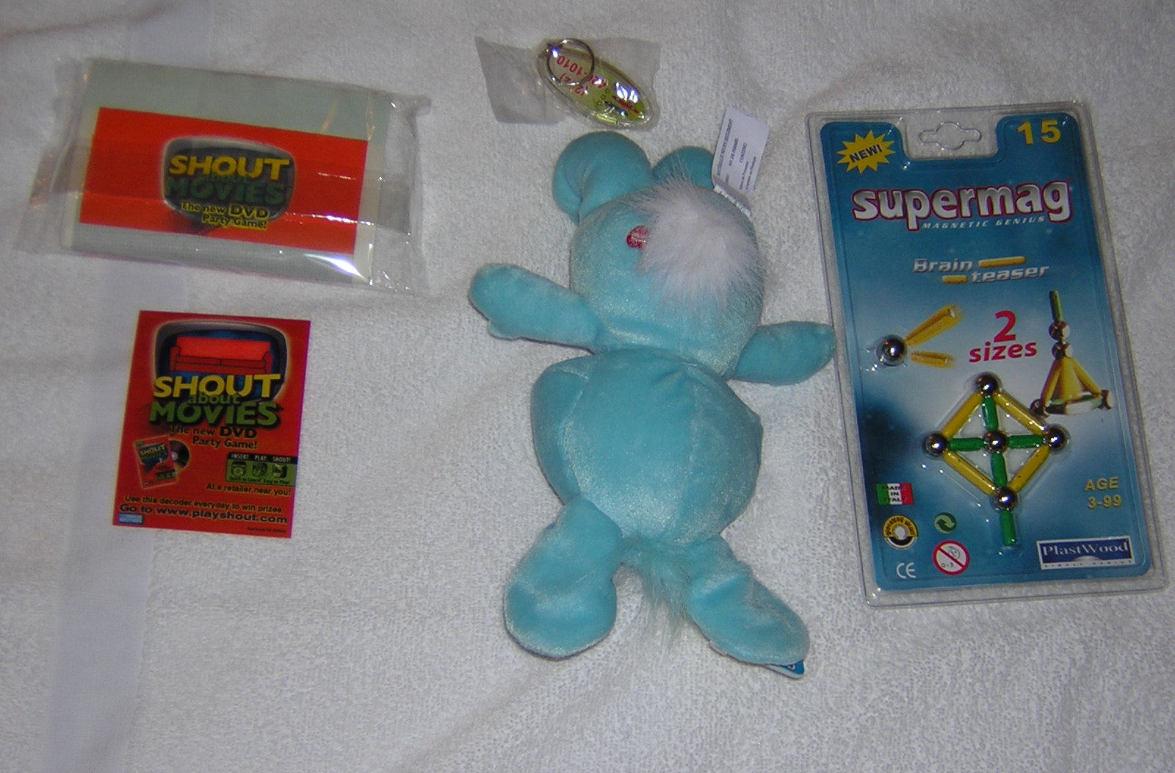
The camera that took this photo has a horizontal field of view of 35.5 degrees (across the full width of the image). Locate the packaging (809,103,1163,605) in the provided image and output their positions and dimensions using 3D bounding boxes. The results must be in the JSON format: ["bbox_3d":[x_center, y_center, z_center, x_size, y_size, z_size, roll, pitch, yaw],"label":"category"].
[{"bbox_3d":[0.210,-0.024,0.964,0.159,0.018,0.274,-3,73,-5],"label":"packaging"}]

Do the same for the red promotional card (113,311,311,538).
[{"bbox_3d":[-0.190,0.018,0.934,0.089,0.002,0.115,4,73,-3],"label":"red promotional card"}]

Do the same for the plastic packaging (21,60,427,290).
[{"bbox_3d":[-0.186,-0.114,0.964,0.209,0.022,0.114,7,73,-2],"label":"plastic packaging"}]

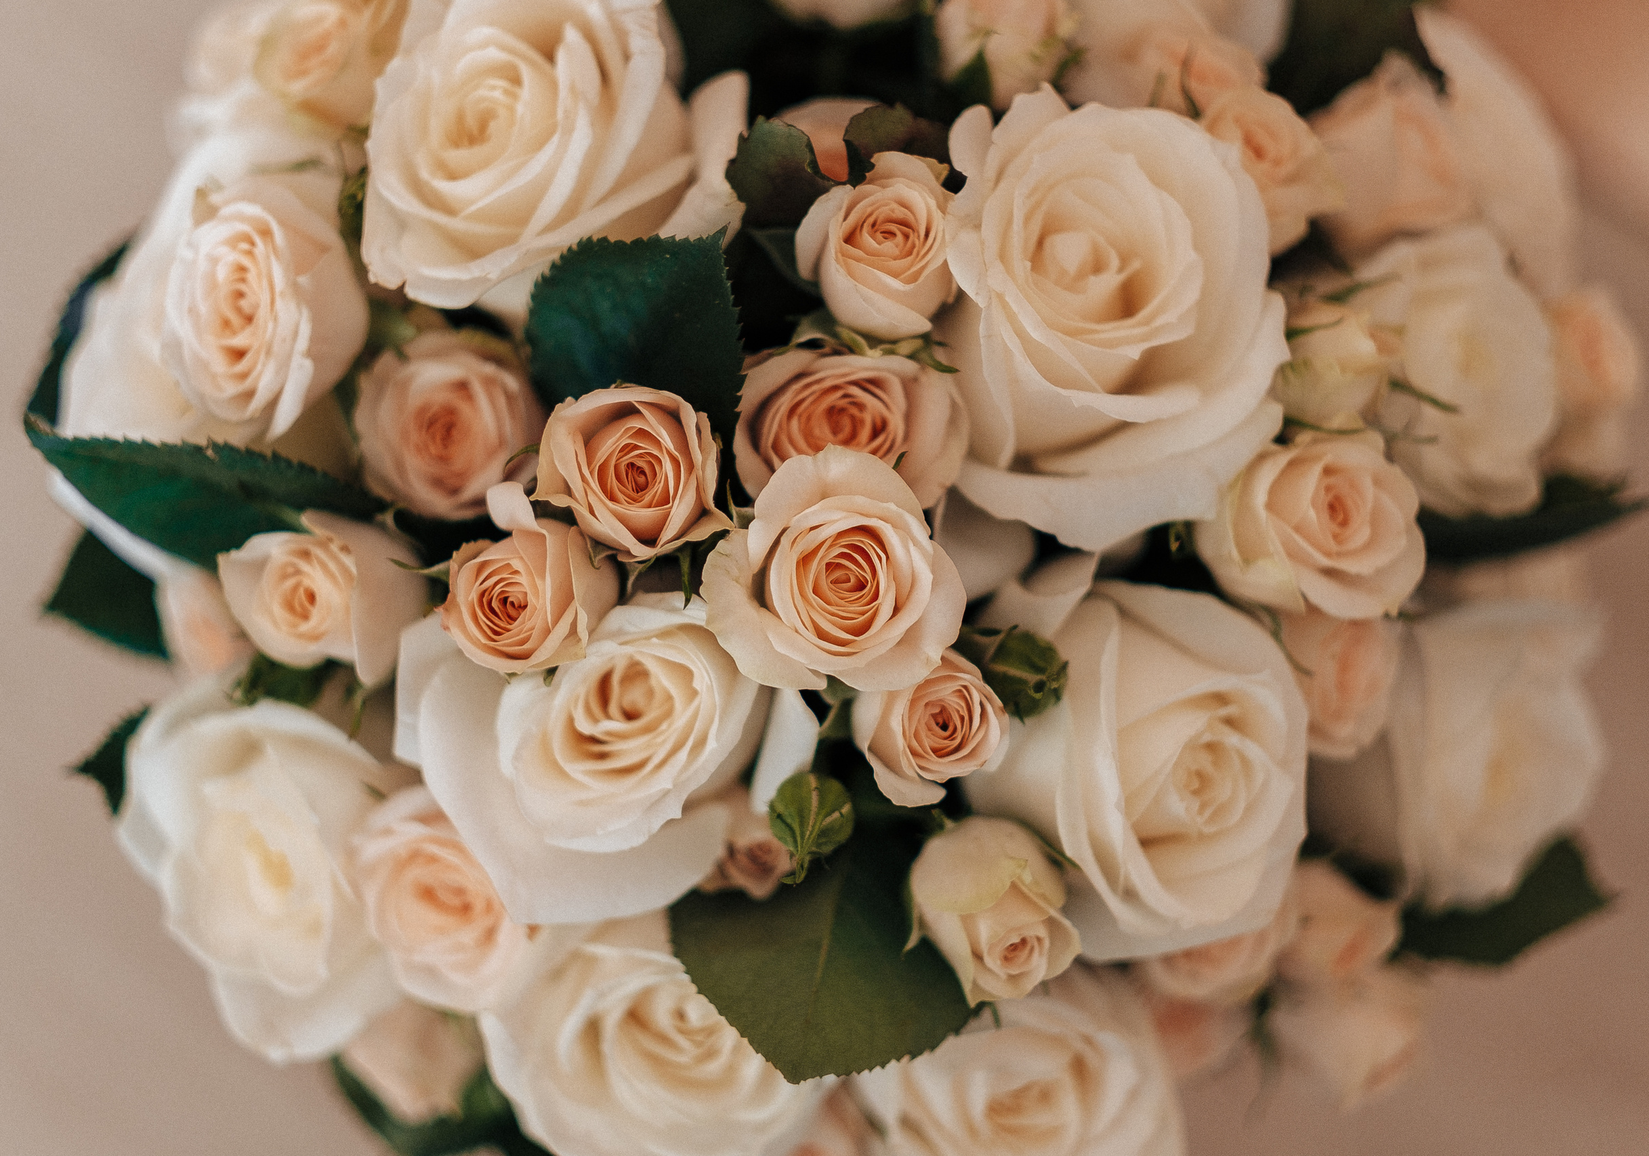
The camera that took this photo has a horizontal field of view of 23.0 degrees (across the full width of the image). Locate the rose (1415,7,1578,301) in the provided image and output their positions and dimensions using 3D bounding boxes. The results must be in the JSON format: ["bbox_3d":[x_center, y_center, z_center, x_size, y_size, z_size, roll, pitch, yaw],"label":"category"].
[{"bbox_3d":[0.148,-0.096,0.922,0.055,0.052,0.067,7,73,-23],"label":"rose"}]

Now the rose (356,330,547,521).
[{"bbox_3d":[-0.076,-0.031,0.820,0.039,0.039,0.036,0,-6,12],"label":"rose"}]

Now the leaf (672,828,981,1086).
[{"bbox_3d":[0.000,0.071,0.790,0.058,0.058,0.015,10,20,-4],"label":"leaf"}]

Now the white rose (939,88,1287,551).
[{"bbox_3d":[0.058,-0.052,0.820,0.073,0.058,0.077,1,69,-3],"label":"white rose"}]

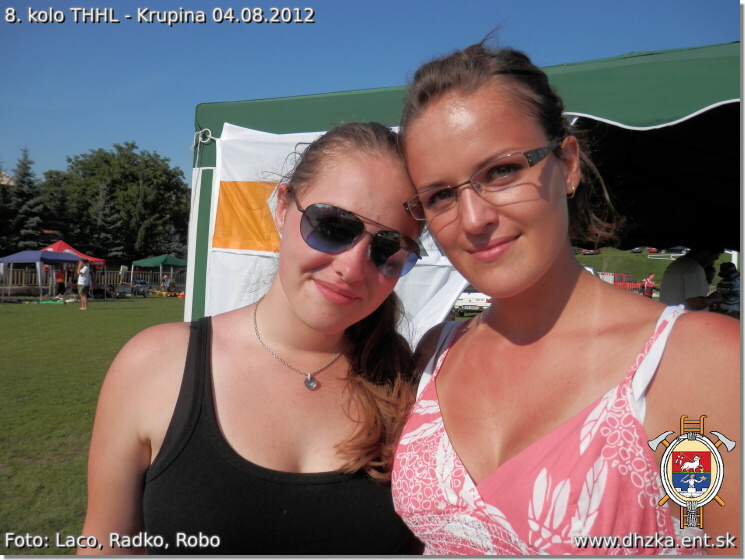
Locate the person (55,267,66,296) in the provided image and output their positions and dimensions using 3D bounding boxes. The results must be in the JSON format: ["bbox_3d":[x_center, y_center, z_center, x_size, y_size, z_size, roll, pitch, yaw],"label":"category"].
[{"bbox_3d":[-15.950,0.090,27.500,0.500,1.550,0.420,0,1,-37],"label":"person"}]

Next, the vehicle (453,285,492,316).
[{"bbox_3d":[3.680,0.560,19.900,1.640,1.400,3.850,1,1,13],"label":"vehicle"}]

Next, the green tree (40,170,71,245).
[{"bbox_3d":[-21.200,-3.350,36.000,2.900,7.900,2.900,1,1,0],"label":"green tree"}]

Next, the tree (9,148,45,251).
[{"bbox_3d":[-21.850,-3.900,34.000,3.000,9.000,3.000,1,1,0],"label":"tree"}]

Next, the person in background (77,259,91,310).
[{"bbox_3d":[-10.040,0.180,18.700,0.470,1.760,0.500,1,1,0],"label":"person in background"}]

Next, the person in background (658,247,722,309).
[{"bbox_3d":[2.670,0.570,4.600,0.550,1.760,0.520,0,1,-18],"label":"person in background"}]

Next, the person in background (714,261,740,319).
[{"bbox_3d":[4.000,0.640,6.000,0.420,1.620,0.500,1,1,6],"label":"person in background"}]

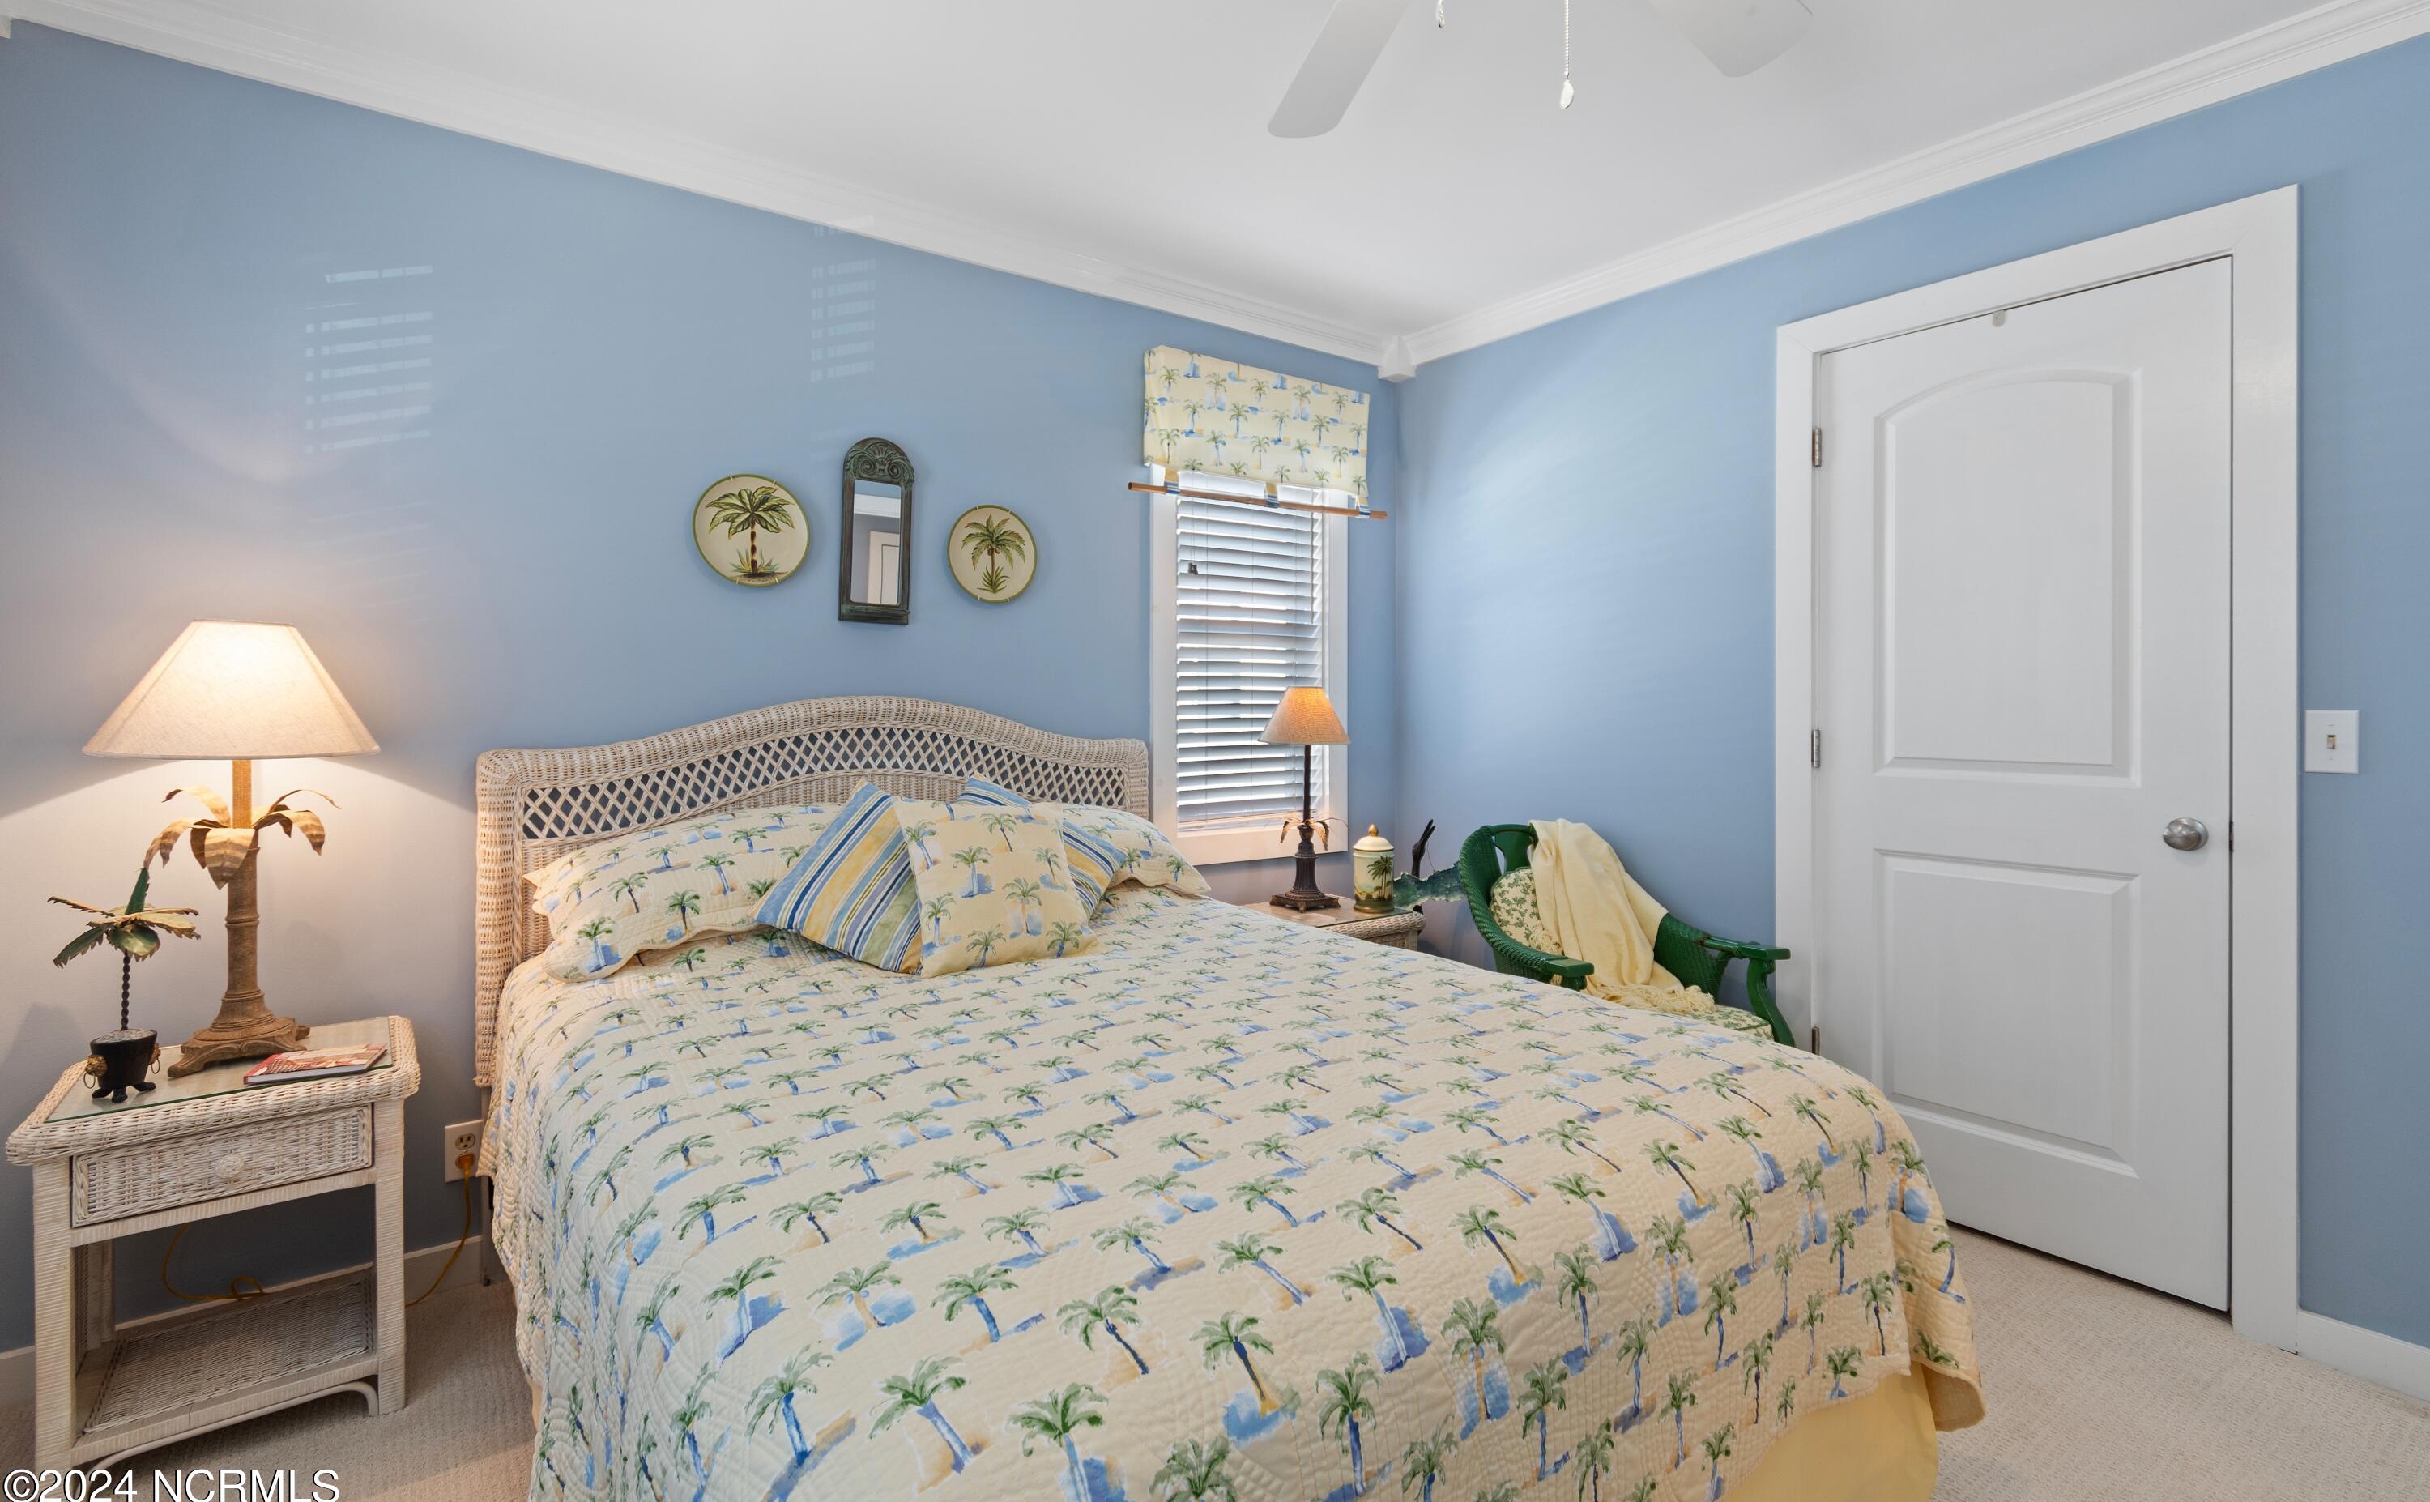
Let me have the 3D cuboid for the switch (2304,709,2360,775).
[{"bbox_3d":[2.043,-0.017,1.851,0.012,0.115,0.071,-1,2,-40],"label":"switch"}]

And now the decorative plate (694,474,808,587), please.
[{"bbox_3d":[-1.103,-0.526,2.418,0.261,0.264,0.028,-1,2,-36],"label":"decorative plate"}]

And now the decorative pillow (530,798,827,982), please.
[{"bbox_3d":[-0.992,0.266,2.079,0.690,0.420,0.180,-1,-37,-35],"label":"decorative pillow"}]

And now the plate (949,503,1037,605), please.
[{"bbox_3d":[-0.603,-0.536,2.763,0.261,0.266,0.028,-1,2,-36],"label":"plate"}]

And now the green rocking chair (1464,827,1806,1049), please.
[{"bbox_3d":[0.982,0.633,2.640,0.650,0.840,0.770,-1,2,-21],"label":"green rocking chair"}]

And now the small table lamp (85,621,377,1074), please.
[{"bbox_3d":[-1.645,0.156,1.712,0.360,0.730,0.360,-1,2,-35],"label":"small table lamp"}]

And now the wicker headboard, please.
[{"bbox_3d":[-0.859,0.265,2.542,1.624,0.792,0.076,-1,2,-36],"label":"wicker headboard"}]

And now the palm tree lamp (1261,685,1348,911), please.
[{"bbox_3d":[0.286,0.147,3.192,0.274,0.690,0.274,-1,1,0],"label":"palm tree lamp"}]

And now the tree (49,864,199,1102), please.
[{"bbox_3d":[-1.766,0.374,1.644,0.193,0.365,0.183,-1,2,-36],"label":"tree"}]

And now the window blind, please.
[{"bbox_3d":[0.119,-0.345,3.203,0.580,1.170,0.055,-1,2,-35],"label":"window blind"}]

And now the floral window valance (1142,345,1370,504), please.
[{"bbox_3d":[0.147,-0.977,3.137,0.810,0.370,0.100,-1,2,-35],"label":"floral window valance"}]

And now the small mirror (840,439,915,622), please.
[{"bbox_3d":[-0.865,-0.562,2.582,0.183,0.462,0.030,-1,2,-36],"label":"small mirror"}]

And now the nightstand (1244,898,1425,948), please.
[{"bbox_3d":[0.307,0.783,3.150,0.477,0.573,0.411,-1,2,-36],"label":"nightstand"}]

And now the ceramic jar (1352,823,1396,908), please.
[{"bbox_3d":[0.462,0.336,2.930,0.118,0.250,0.118,0,1,0],"label":"ceramic jar"}]

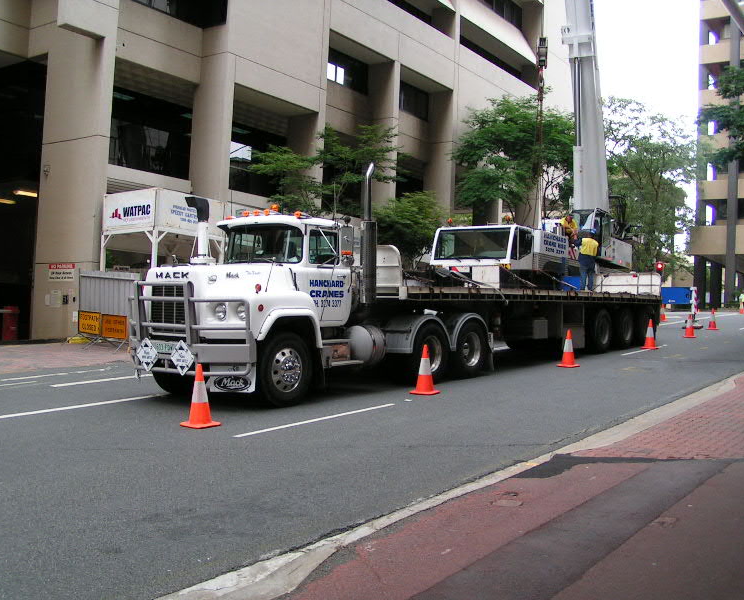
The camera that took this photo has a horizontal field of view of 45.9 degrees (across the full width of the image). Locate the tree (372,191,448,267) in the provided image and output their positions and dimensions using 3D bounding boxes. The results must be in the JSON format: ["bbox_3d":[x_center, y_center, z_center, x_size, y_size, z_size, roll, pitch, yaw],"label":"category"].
[{"bbox_3d":[1.324,-1.483,31.000,2.900,4.770,2.900,1,-2,34],"label":"tree"}]

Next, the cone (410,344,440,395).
[{"bbox_3d":[0.783,1.008,12.784,0.370,0.700,0.370,1,-1,26],"label":"cone"}]

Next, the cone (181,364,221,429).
[{"bbox_3d":[-1.955,1.089,10.073,0.370,0.700,0.370,1,-1,27],"label":"cone"}]

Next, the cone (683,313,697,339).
[{"bbox_3d":[9.552,0.777,26.404,0.370,0.700,0.370,1,-1,28],"label":"cone"}]

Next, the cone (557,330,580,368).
[{"bbox_3d":[3.781,0.922,16.854,0.370,0.700,0.370,2,-1,-44],"label":"cone"}]

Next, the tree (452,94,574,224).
[{"bbox_3d":[6.166,-4.146,38.000,5.600,9.490,5.600,1,-2,34],"label":"tree"}]

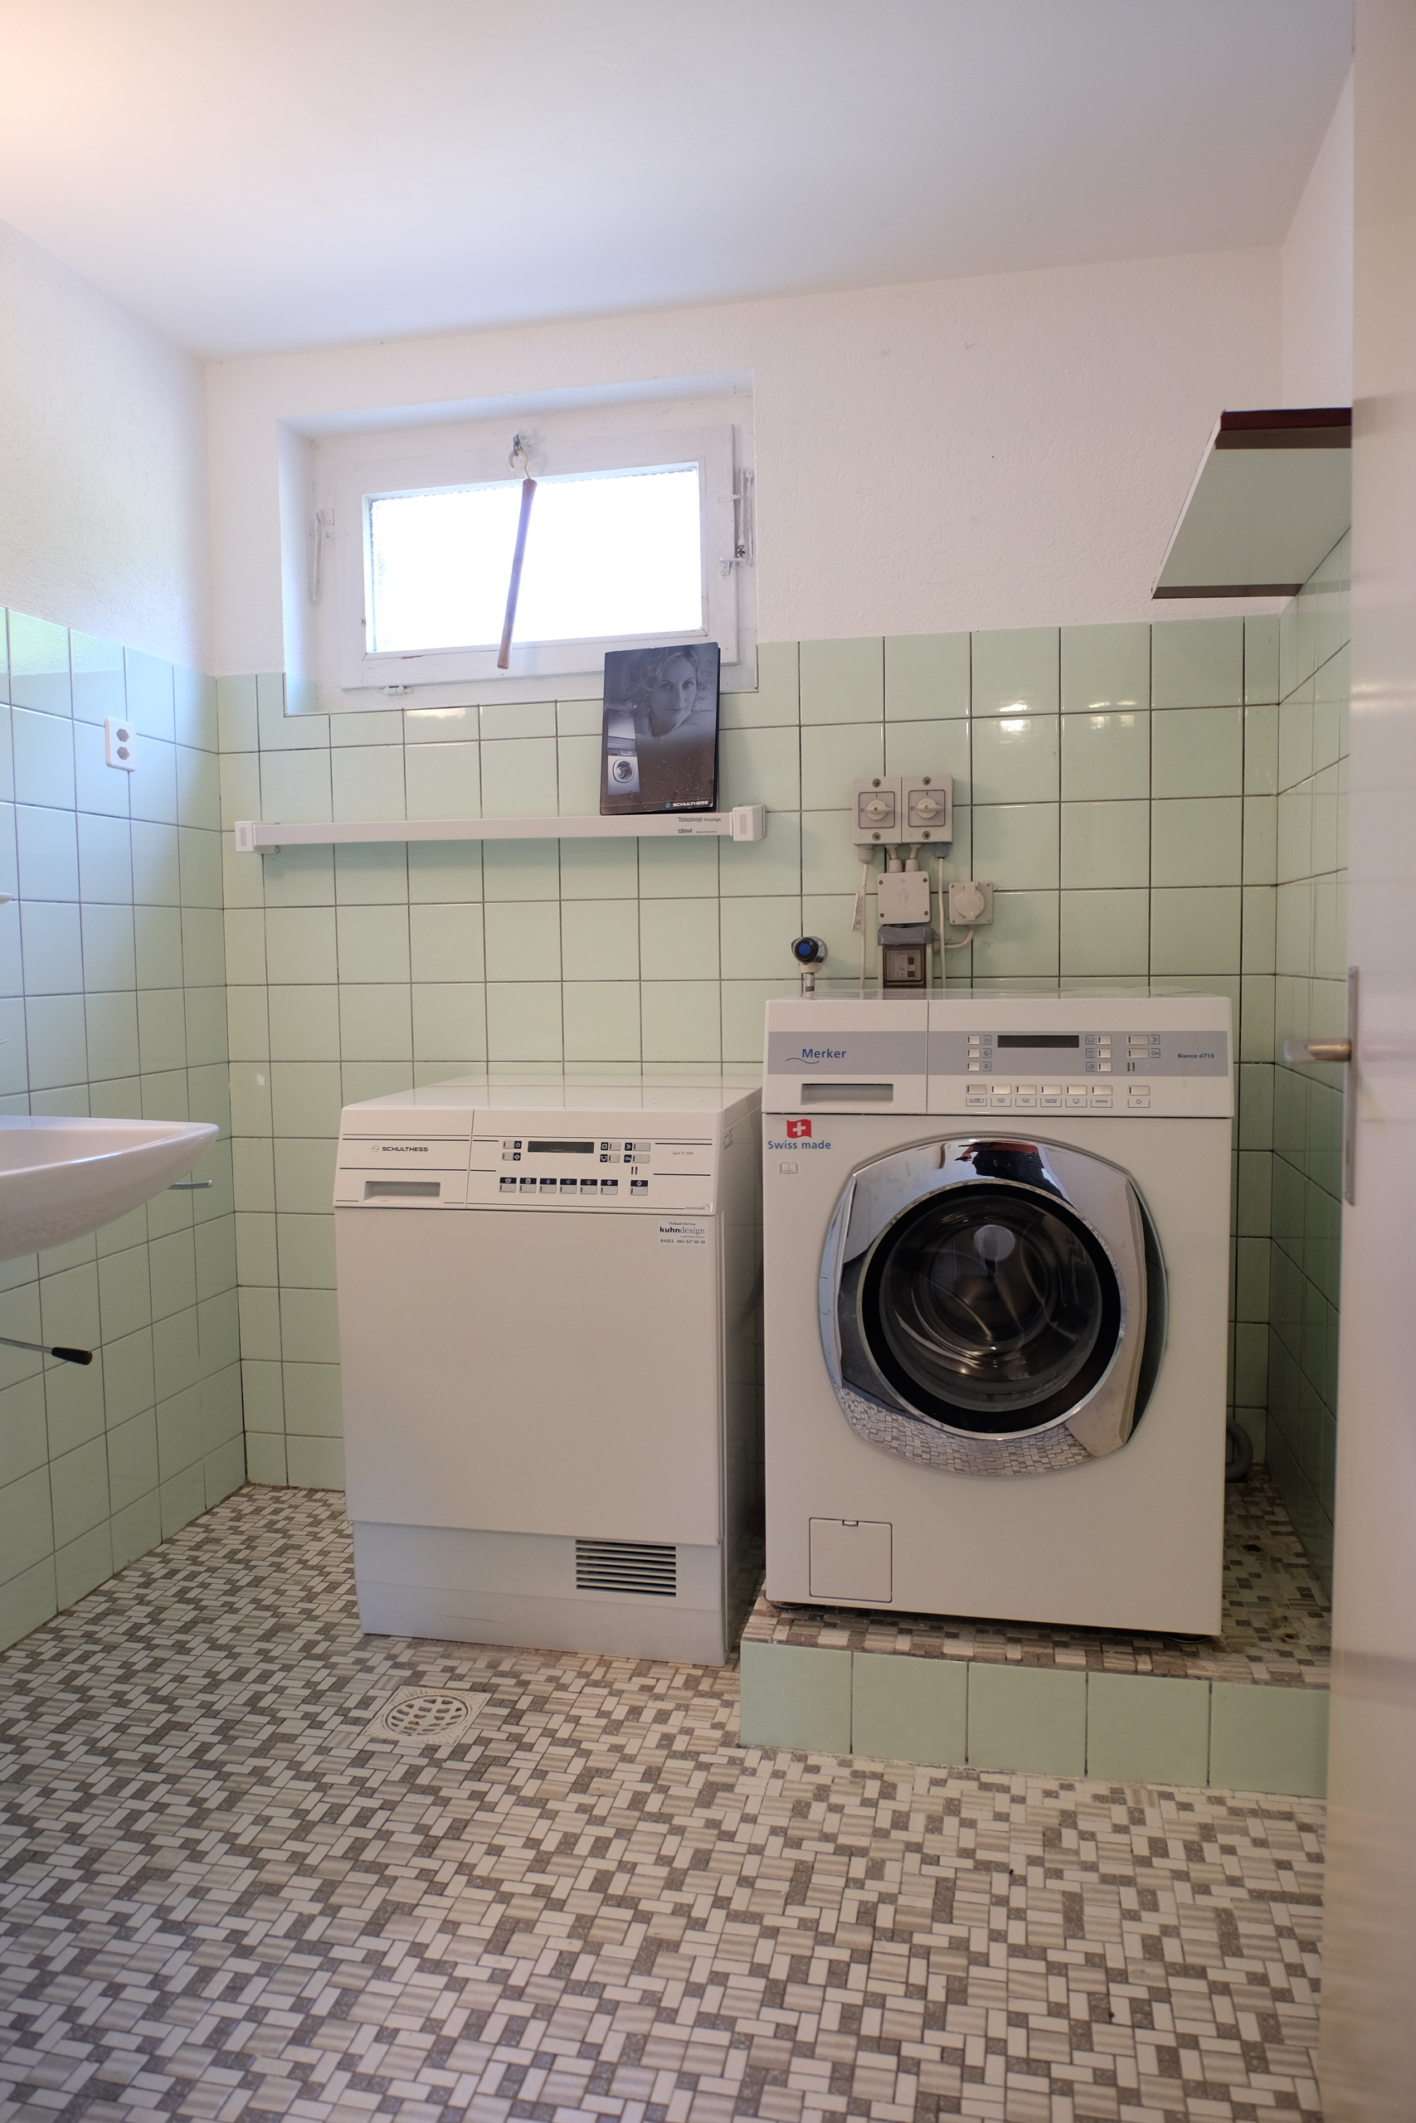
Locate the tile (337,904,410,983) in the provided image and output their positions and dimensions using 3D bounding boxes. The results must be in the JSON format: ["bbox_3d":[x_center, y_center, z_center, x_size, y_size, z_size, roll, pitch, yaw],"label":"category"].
[{"bbox_3d":[-0.651,-0.228,2.772,0.150,0.150,0.010,0,4,12],"label":"tile"}]

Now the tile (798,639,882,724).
[{"bbox_3d":[0.242,-0.682,2.552,0.150,0.145,0.010,0,4,12],"label":"tile"}]

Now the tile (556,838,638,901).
[{"bbox_3d":[-0.199,-0.372,2.613,0.150,0.150,0.010,0,5,12],"label":"tile"}]

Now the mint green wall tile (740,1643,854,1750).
[{"bbox_3d":[0.118,0.842,1.880,0.148,0.139,0.010,0,5,11],"label":"mint green wall tile"}]

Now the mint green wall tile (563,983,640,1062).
[{"bbox_3d":[-0.199,-0.075,2.691,0.150,0.150,0.010,0,4,12],"label":"mint green wall tile"}]

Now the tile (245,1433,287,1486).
[{"bbox_3d":[-0.886,0.799,2.850,0.088,0.103,0.010,0,5,12],"label":"tile"}]

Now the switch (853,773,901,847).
[{"bbox_3d":[0.299,-0.434,2.474,0.083,0.110,0.088,0,5,12],"label":"switch"}]

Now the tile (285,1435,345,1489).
[{"bbox_3d":[-0.775,0.807,2.845,0.149,0.106,0.008,0,5,12],"label":"tile"}]

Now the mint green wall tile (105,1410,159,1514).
[{"bbox_3d":[-1.020,0.707,2.508,0.008,0.149,0.146,0,5,12],"label":"mint green wall tile"}]

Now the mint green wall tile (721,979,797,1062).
[{"bbox_3d":[0.098,-0.075,2.577,0.148,0.148,0.008,0,5,11],"label":"mint green wall tile"}]

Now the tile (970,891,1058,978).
[{"bbox_3d":[0.536,-0.223,2.475,0.148,0.148,0.008,0,5,11],"label":"tile"}]

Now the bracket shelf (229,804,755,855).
[{"bbox_3d":[-0.393,-0.424,2.618,1.007,0.060,0.085,0,5,12],"label":"bracket shelf"}]

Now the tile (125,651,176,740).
[{"bbox_3d":[-1.009,-0.656,2.545,0.010,0.147,0.149,0,4,11],"label":"tile"}]

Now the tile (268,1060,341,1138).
[{"bbox_3d":[-0.785,0.076,2.789,0.149,0.149,0.010,0,4,12],"label":"tile"}]

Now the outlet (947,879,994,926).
[{"bbox_3d":[0.457,-0.272,2.456,0.075,0.075,0.050,0,5,12],"label":"outlet"}]

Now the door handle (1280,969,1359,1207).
[{"bbox_3d":[0.482,0.023,1.099,0.058,0.190,0.125,0,5,12],"label":"door handle"}]

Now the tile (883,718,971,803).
[{"bbox_3d":[0.389,-0.523,2.498,0.149,0.149,0.010,0,4,12],"label":"tile"}]

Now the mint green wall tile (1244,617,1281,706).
[{"bbox_3d":[0.925,-0.667,2.358,0.052,0.143,0.010,0,5,12],"label":"mint green wall tile"}]

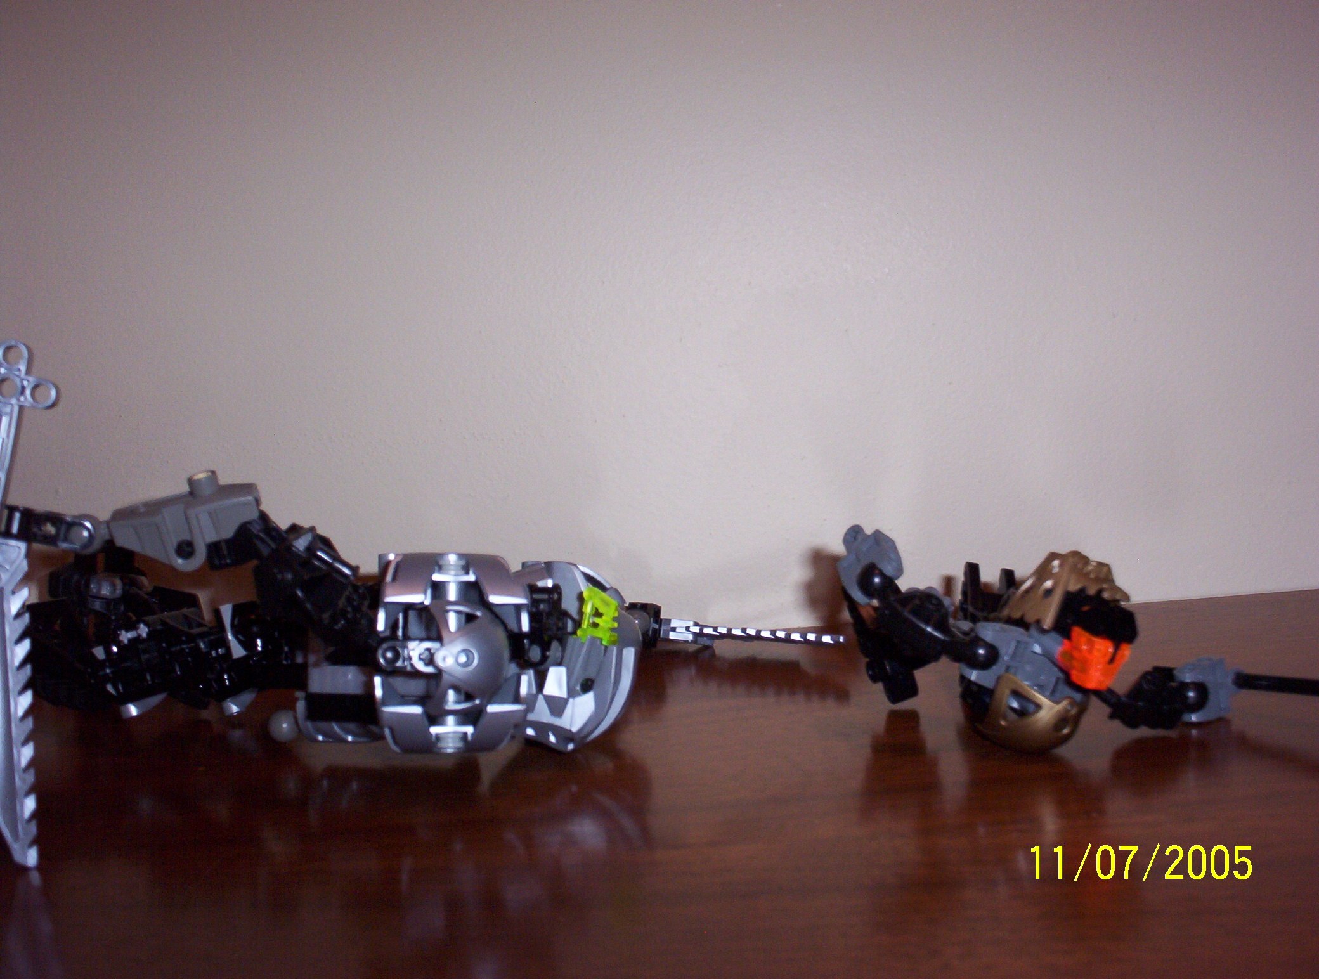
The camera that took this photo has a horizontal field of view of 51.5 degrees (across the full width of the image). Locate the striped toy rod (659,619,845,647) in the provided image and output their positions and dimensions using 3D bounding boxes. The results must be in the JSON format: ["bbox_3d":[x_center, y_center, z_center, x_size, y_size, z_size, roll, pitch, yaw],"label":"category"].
[{"bbox_3d":[0.037,0.057,0.542,0.080,0.009,0.012,-2,3,23],"label":"striped toy rod"}]

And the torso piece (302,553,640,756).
[{"bbox_3d":[-0.056,0.050,0.425,0.101,0.060,0.056,0,-3,0],"label":"torso piece"}]

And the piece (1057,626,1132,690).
[{"bbox_3d":[0.131,0.050,0.411,0.019,0.016,0.017,19,6,10],"label":"piece"}]

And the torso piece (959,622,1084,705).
[{"bbox_3d":[0.110,0.053,0.411,0.034,0.021,0.025,29,9,10],"label":"torso piece"}]

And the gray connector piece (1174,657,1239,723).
[{"bbox_3d":[0.167,0.061,0.416,0.018,0.019,0.017,-3,3,6],"label":"gray connector piece"}]

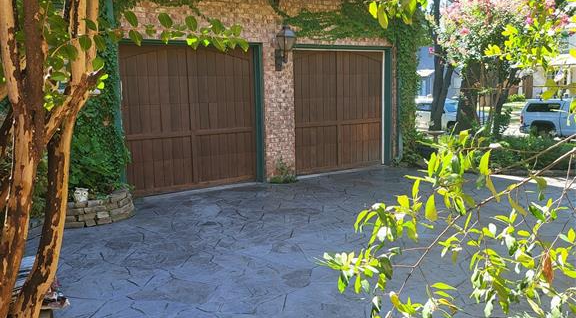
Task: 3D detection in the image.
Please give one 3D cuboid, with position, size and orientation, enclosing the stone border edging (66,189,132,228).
[{"bbox_3d":[-2.554,0.593,6.825,1.200,0.340,1.050,-6,9,-34],"label":"stone border edging"}]

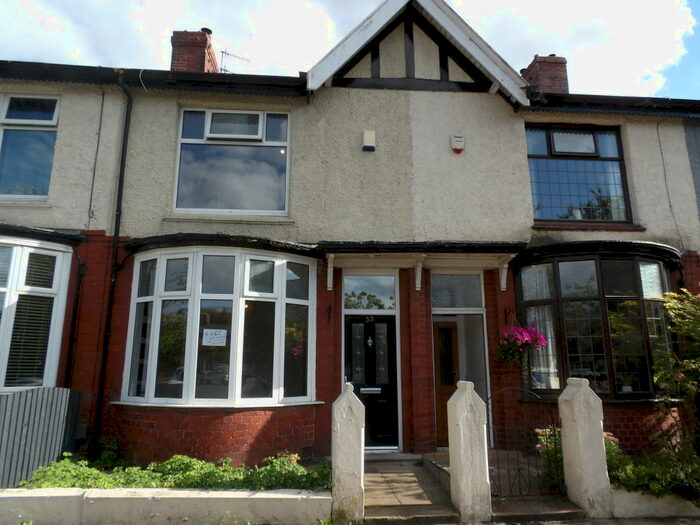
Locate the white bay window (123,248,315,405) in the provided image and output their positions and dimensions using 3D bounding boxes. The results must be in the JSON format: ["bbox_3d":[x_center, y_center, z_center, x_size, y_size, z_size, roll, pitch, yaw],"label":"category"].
[{"bbox_3d":[-1.757,0.874,6.618,2.630,2.020,0.740,1,-12,-6],"label":"white bay window"}]

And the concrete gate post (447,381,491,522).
[{"bbox_3d":[1.276,1.996,5.260,0.305,1.386,0.400,1,-12,-6],"label":"concrete gate post"}]

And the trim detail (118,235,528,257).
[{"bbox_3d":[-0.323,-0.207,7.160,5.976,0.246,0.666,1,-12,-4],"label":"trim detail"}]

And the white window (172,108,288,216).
[{"bbox_3d":[-1.865,-1.624,7.846,1.763,1.775,0.082,1,-12,-4],"label":"white window"}]

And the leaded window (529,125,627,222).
[{"bbox_3d":[3.887,-1.547,8.330,1.844,1.785,0.120,1,-12,-6],"label":"leaded window"}]

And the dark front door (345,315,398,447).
[{"bbox_3d":[0.318,1.776,7.353,0.797,1.934,0.072,1,-12,-4],"label":"dark front door"}]

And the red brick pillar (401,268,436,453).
[{"bbox_3d":[1.021,1.444,7.400,0.465,2.751,0.280,1,-12,-6],"label":"red brick pillar"}]

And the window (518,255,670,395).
[{"bbox_3d":[3.930,0.962,7.294,2.644,2.060,0.758,1,-12,-4],"label":"window"}]

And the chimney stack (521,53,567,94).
[{"bbox_3d":[5.256,-4.797,13.228,0.861,1.261,1.230,1,-12,-4],"label":"chimney stack"}]

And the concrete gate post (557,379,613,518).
[{"bbox_3d":[2.600,2.020,5.391,0.287,1.391,0.400,1,-12,-6],"label":"concrete gate post"}]

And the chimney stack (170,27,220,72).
[{"bbox_3d":[-4.031,-5.157,12.671,0.881,1.415,1.332,1,-12,-4],"label":"chimney stack"}]

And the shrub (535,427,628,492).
[{"bbox_3d":[2.753,2.315,5.833,0.950,0.700,0.750,1,-12,-6],"label":"shrub"}]

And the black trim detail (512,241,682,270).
[{"bbox_3d":[3.921,-0.108,7.432,2.690,0.230,0.900,1,-12,-6],"label":"black trim detail"}]

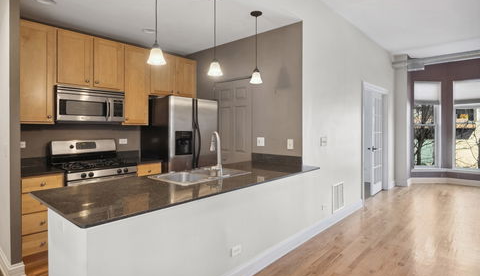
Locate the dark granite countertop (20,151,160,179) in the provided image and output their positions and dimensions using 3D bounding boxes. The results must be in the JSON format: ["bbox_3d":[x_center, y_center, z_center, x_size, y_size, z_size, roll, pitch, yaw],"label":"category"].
[{"bbox_3d":[-1.786,0.295,3.291,0.680,0.145,1.520,1,2,42],"label":"dark granite countertop"}]

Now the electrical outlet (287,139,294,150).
[{"bbox_3d":[0.605,0.073,3.200,0.072,0.116,0.012,1,2,42],"label":"electrical outlet"}]

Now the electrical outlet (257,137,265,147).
[{"bbox_3d":[0.273,0.049,3.520,0.116,0.116,0.012,1,2,42],"label":"electrical outlet"}]

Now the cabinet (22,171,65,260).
[{"bbox_3d":[-2.178,0.780,2.863,0.640,0.800,0.360,1,2,42],"label":"cabinet"}]

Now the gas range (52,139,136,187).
[{"bbox_3d":[-1.780,0.643,3.282,0.700,1.200,0.760,1,2,42],"label":"gas range"}]

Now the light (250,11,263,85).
[{"bbox_3d":[0.181,-0.969,2.880,0.140,0.773,0.140,0,1,0],"label":"light"}]

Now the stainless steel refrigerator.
[{"bbox_3d":[-0.920,0.318,4.088,0.820,1.785,0.875,1,2,42],"label":"stainless steel refrigerator"}]

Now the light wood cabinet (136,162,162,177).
[{"bbox_3d":[-1.407,0.746,3.704,0.640,0.800,0.340,1,2,42],"label":"light wood cabinet"}]

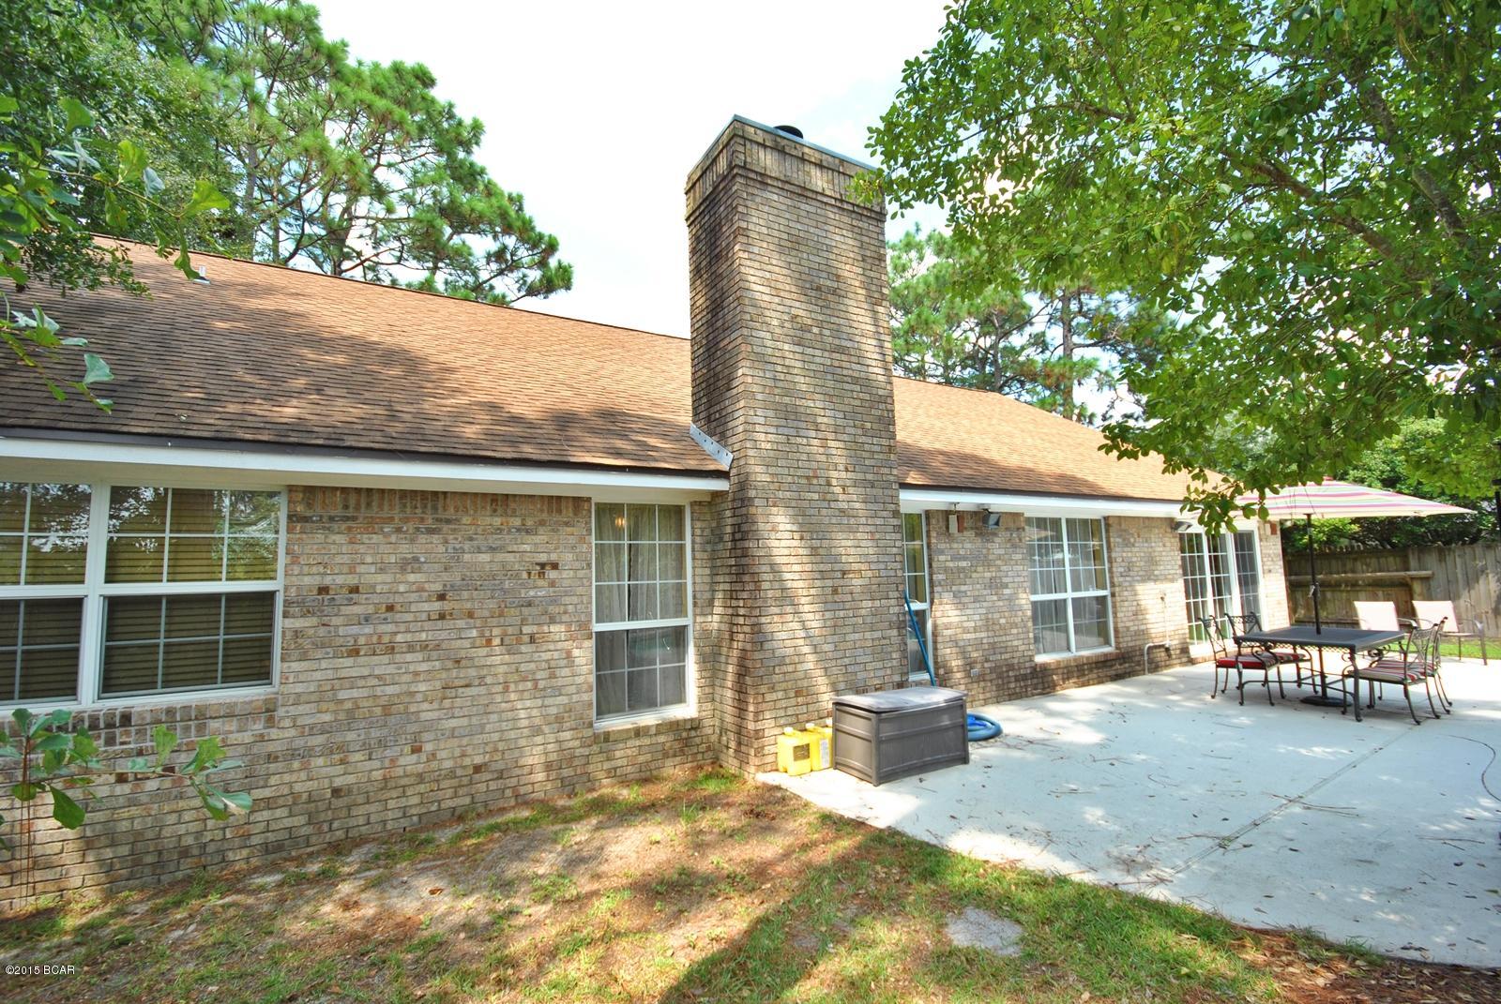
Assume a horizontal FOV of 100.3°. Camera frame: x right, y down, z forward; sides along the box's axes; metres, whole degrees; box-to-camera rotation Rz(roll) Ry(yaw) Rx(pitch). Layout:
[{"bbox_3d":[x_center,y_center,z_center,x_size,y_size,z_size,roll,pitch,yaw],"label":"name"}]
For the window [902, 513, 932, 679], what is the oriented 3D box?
[{"bbox_3d":[1.588,0.992,6.668,0.870,1.810,0.110,2,-7,-30],"label":"window"}]

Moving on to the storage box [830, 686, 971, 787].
[{"bbox_3d":[1.211,1.834,5.005,1.030,0.550,0.515,2,-7,-30],"label":"storage box"}]

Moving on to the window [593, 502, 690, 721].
[{"bbox_3d":[-0.889,0.909,5.221,0.870,1.820,0.110,2,-7,-30],"label":"window"}]

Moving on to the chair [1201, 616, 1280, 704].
[{"bbox_3d":[5.690,1.794,7.237,0.590,0.910,0.660,3,-8,-36],"label":"chair"}]

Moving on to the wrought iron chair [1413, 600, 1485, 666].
[{"bbox_3d":[10.401,1.909,9.366,0.580,0.920,0.680,-4,-7,21],"label":"wrought iron chair"}]

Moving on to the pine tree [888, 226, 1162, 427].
[{"bbox_3d":[10.380,-2.887,22.308,8.200,13.200,8.200,2,-7,-30],"label":"pine tree"}]

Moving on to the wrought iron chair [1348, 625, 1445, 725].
[{"bbox_3d":[6.384,1.675,6.265,0.590,0.910,0.670,2,-7,-27],"label":"wrought iron chair"}]

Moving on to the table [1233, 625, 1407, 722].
[{"bbox_3d":[6.265,1.829,6.840,1.550,0.730,1.010,2,-7,-30],"label":"table"}]

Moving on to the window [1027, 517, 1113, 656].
[{"bbox_3d":[4.183,1.093,8.170,1.710,1.810,0.110,2,-7,-30],"label":"window"}]

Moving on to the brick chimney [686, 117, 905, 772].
[{"bbox_3d":[0.418,-0.560,5.921,1.705,5.550,1.080,2,-7,-30],"label":"brick chimney"}]

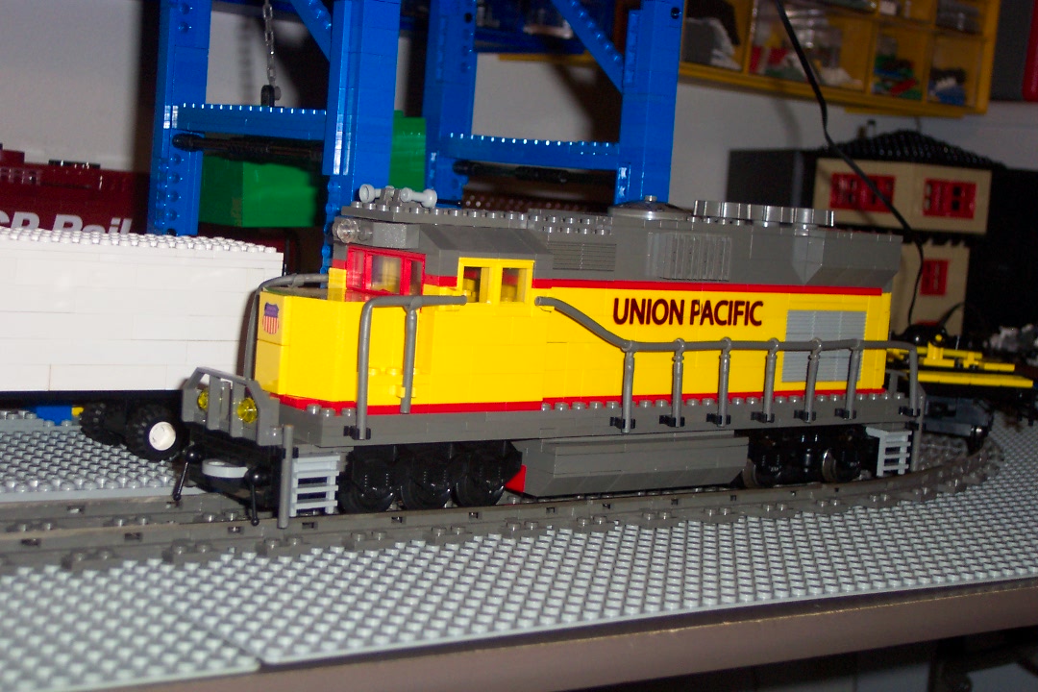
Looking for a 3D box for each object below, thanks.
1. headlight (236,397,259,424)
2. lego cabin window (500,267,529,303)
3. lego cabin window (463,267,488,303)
[{"bbox_3d":[-0.085,0.021,0.570,0.005,0.008,0.008,0,6,-40],"label":"headlight"},{"bbox_3d":[-0.003,-0.020,0.610,0.013,0.012,0.004,0,6,-40],"label":"lego cabin window"},{"bbox_3d":[-0.015,-0.020,0.600,0.013,0.013,0.004,0,6,-40],"label":"lego cabin window"}]

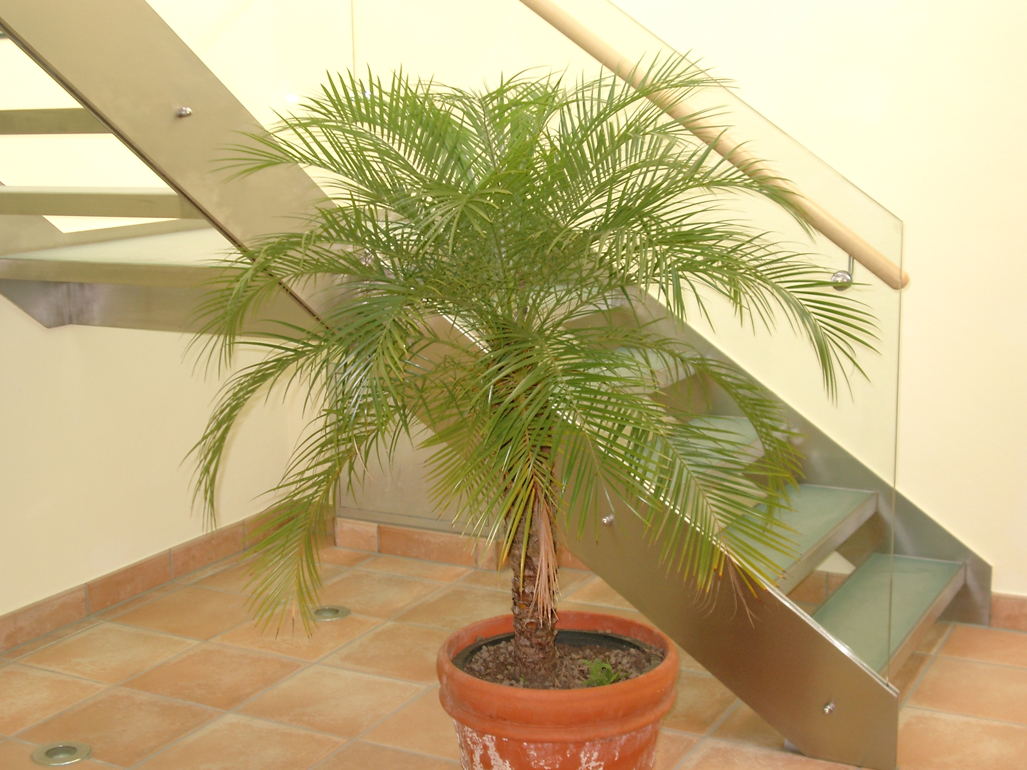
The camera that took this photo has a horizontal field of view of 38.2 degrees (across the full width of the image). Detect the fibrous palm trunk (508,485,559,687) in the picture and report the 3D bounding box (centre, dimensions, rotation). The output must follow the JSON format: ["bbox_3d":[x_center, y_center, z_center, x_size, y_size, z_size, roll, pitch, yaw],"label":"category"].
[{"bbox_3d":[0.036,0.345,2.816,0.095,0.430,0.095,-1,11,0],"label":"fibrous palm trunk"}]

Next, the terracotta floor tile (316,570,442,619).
[{"bbox_3d":[-0.434,0.633,4.456,0.359,0.014,0.359,5,12,27],"label":"terracotta floor tile"}]

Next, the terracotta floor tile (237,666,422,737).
[{"bbox_3d":[-0.443,0.780,3.651,0.359,0.014,0.359,5,12,27],"label":"terracotta floor tile"}]

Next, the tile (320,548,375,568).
[{"bbox_3d":[-0.625,0.562,4.856,0.341,0.014,0.172,5,12,27],"label":"tile"}]

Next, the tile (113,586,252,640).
[{"bbox_3d":[-0.921,0.665,4.303,0.359,0.014,0.359,5,12,27],"label":"tile"}]

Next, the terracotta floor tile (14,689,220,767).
[{"bbox_3d":[-0.926,0.809,3.498,0.359,0.014,0.359,5,12,27],"label":"terracotta floor tile"}]

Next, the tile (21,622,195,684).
[{"bbox_3d":[-1.083,0.724,3.983,0.359,0.014,0.359,5,12,27],"label":"tile"}]

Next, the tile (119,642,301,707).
[{"bbox_3d":[-0.764,0.752,3.817,0.359,0.014,0.359,5,12,27],"label":"tile"}]

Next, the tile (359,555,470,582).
[{"bbox_3d":[-0.311,0.589,4.691,0.359,0.014,0.165,5,12,27],"label":"tile"}]

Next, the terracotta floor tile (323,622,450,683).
[{"bbox_3d":[-0.277,0.720,3.971,0.359,0.014,0.359,5,12,27],"label":"terracotta floor tile"}]

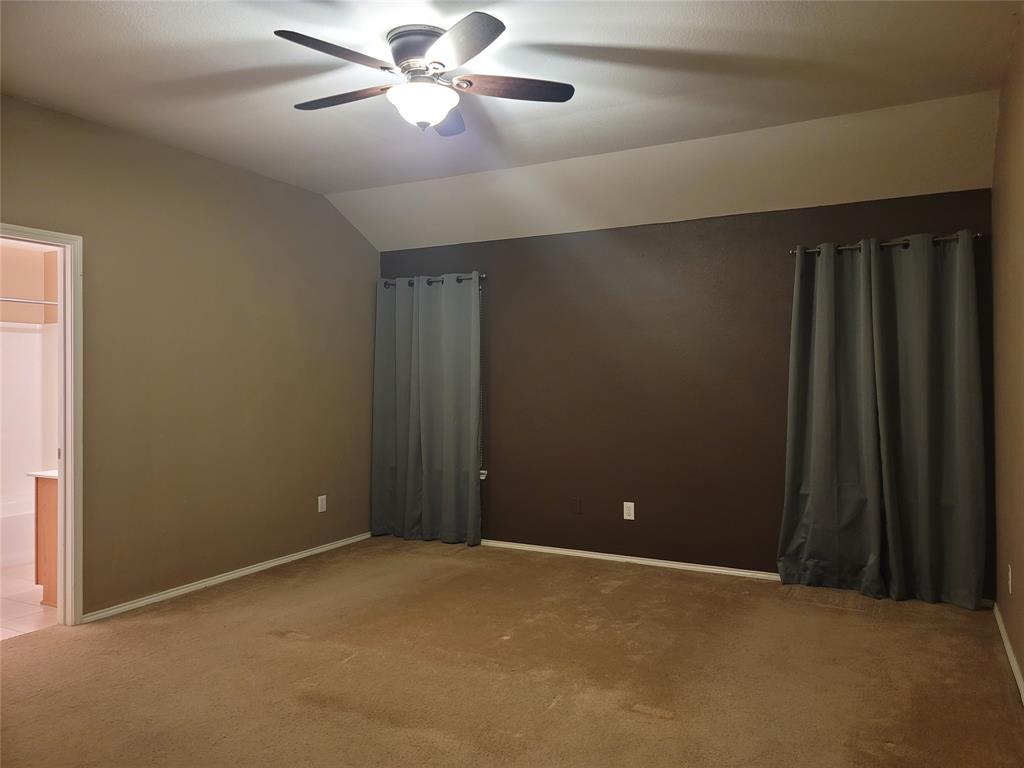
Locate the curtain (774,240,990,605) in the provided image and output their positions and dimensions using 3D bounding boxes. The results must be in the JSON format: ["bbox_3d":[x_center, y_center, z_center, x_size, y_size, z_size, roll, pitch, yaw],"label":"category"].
[{"bbox_3d":[2.191,0.209,4.457,1.105,2.155,0.140,0,1,28],"label":"curtain"}]

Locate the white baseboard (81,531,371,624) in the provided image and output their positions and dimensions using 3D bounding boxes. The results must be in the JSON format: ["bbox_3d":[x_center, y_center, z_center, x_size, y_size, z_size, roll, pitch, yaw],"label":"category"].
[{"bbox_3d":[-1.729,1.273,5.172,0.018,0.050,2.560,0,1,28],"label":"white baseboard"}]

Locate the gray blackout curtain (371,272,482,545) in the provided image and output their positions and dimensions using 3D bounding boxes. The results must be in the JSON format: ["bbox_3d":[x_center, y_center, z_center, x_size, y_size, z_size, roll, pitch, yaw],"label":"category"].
[{"bbox_3d":[-0.695,0.204,6.016,1.015,2.155,0.130,0,1,28],"label":"gray blackout curtain"}]

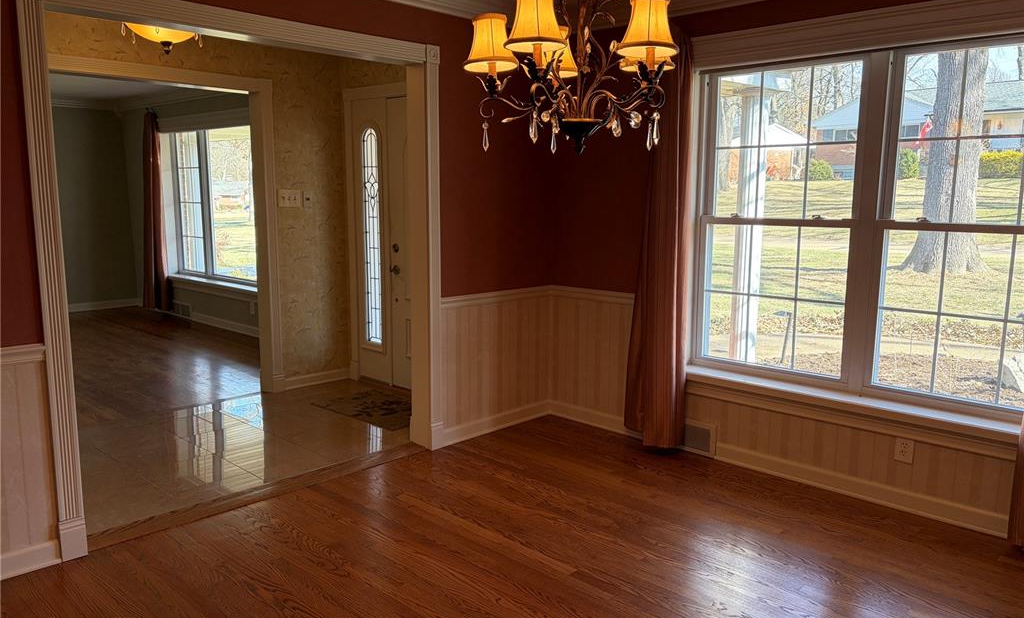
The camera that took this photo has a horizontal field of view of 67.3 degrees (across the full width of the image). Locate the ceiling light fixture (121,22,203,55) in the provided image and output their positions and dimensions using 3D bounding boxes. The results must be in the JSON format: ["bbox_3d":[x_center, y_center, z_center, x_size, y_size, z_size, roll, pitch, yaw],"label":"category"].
[{"bbox_3d":[-1.737,-1.445,3.854,0.435,0.332,0.435,9,12,43],"label":"ceiling light fixture"}]

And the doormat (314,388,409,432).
[{"bbox_3d":[-0.854,0.650,5.070,0.872,0.012,0.536,9,12,43],"label":"doormat"}]

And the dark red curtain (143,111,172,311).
[{"bbox_3d":[-4.077,-1.090,8.730,0.529,2.238,0.133,9,12,43],"label":"dark red curtain"}]

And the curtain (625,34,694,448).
[{"bbox_3d":[0.805,-0.364,4.160,0.398,2.234,0.136,9,12,43],"label":"curtain"}]

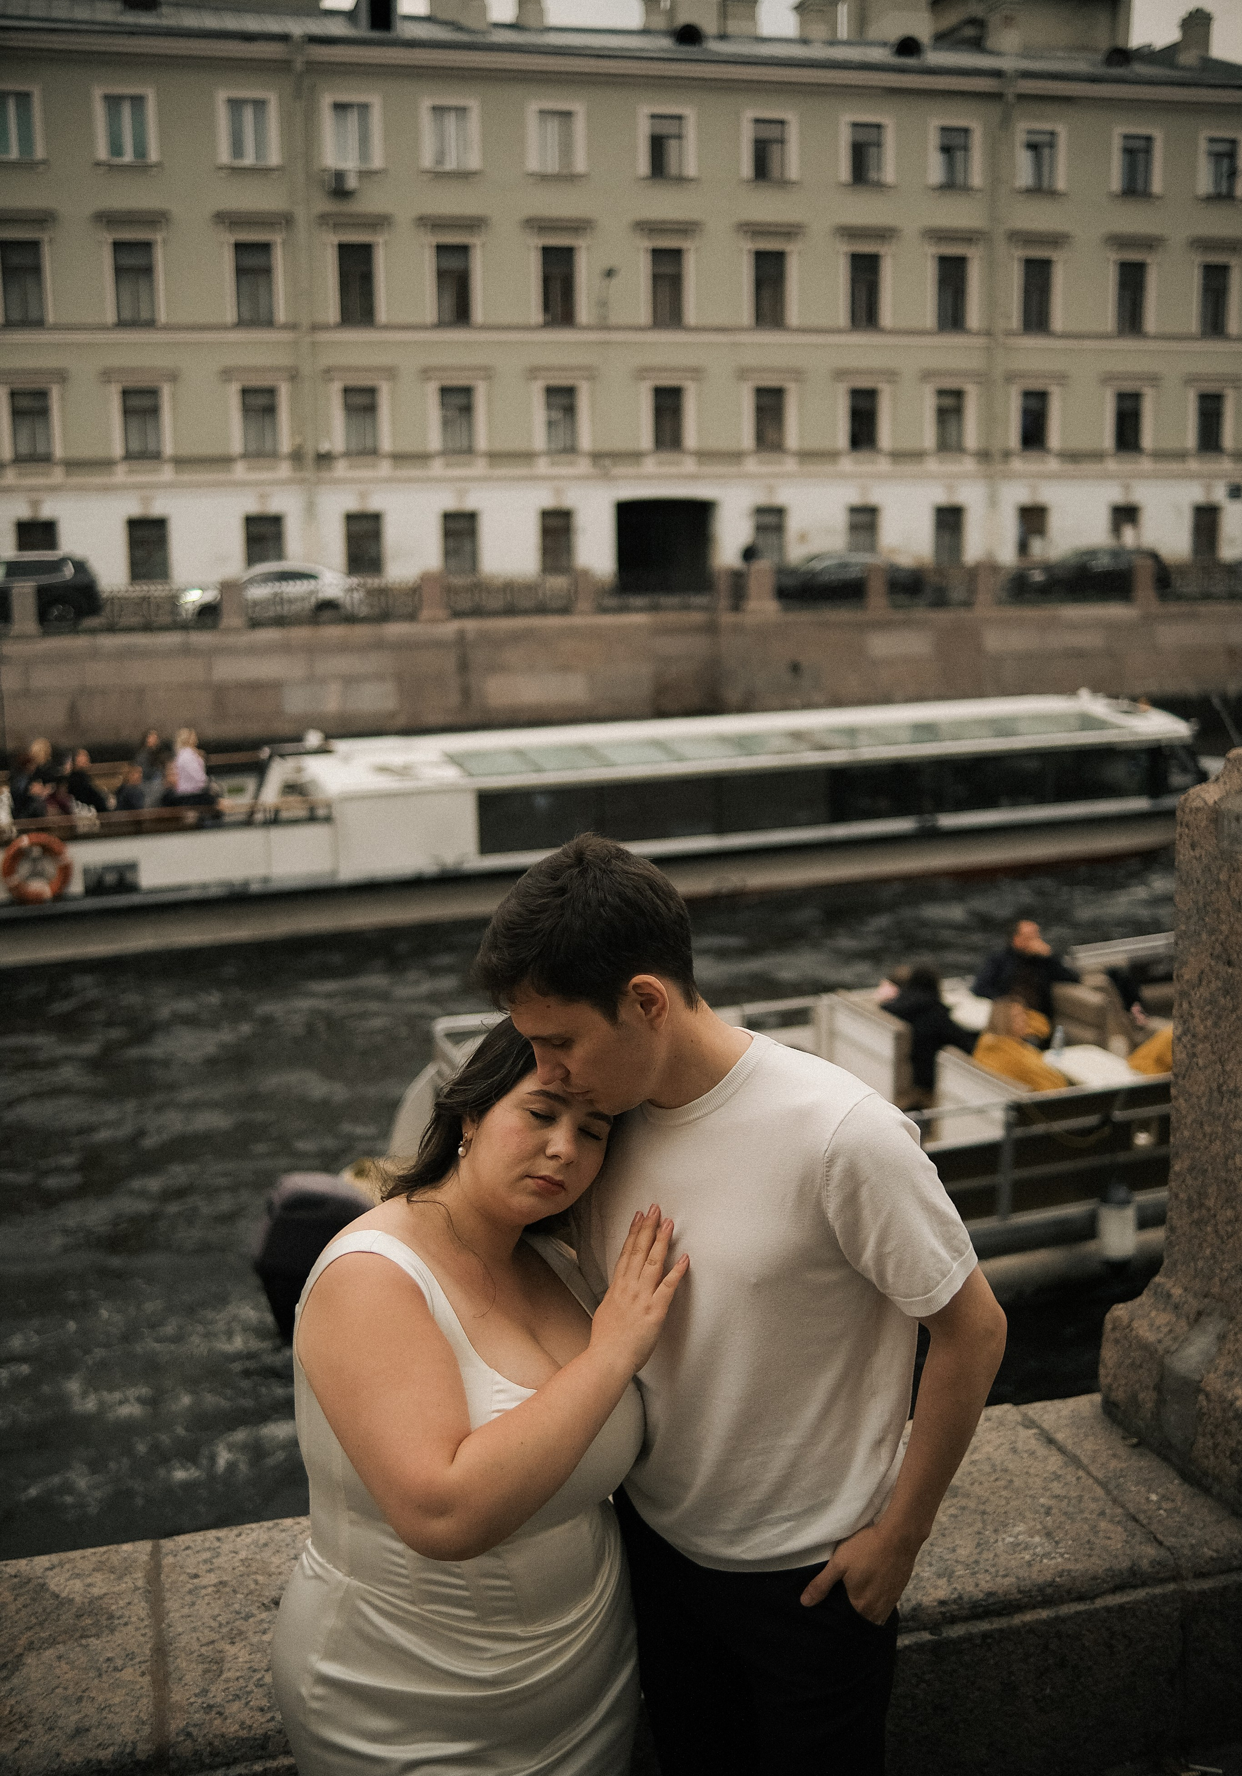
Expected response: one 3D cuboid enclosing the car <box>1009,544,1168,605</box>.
[{"bbox_3d":[12.520,-8.360,48.500,4.400,1.600,1.820,-3,10,-12],"label":"car"}]

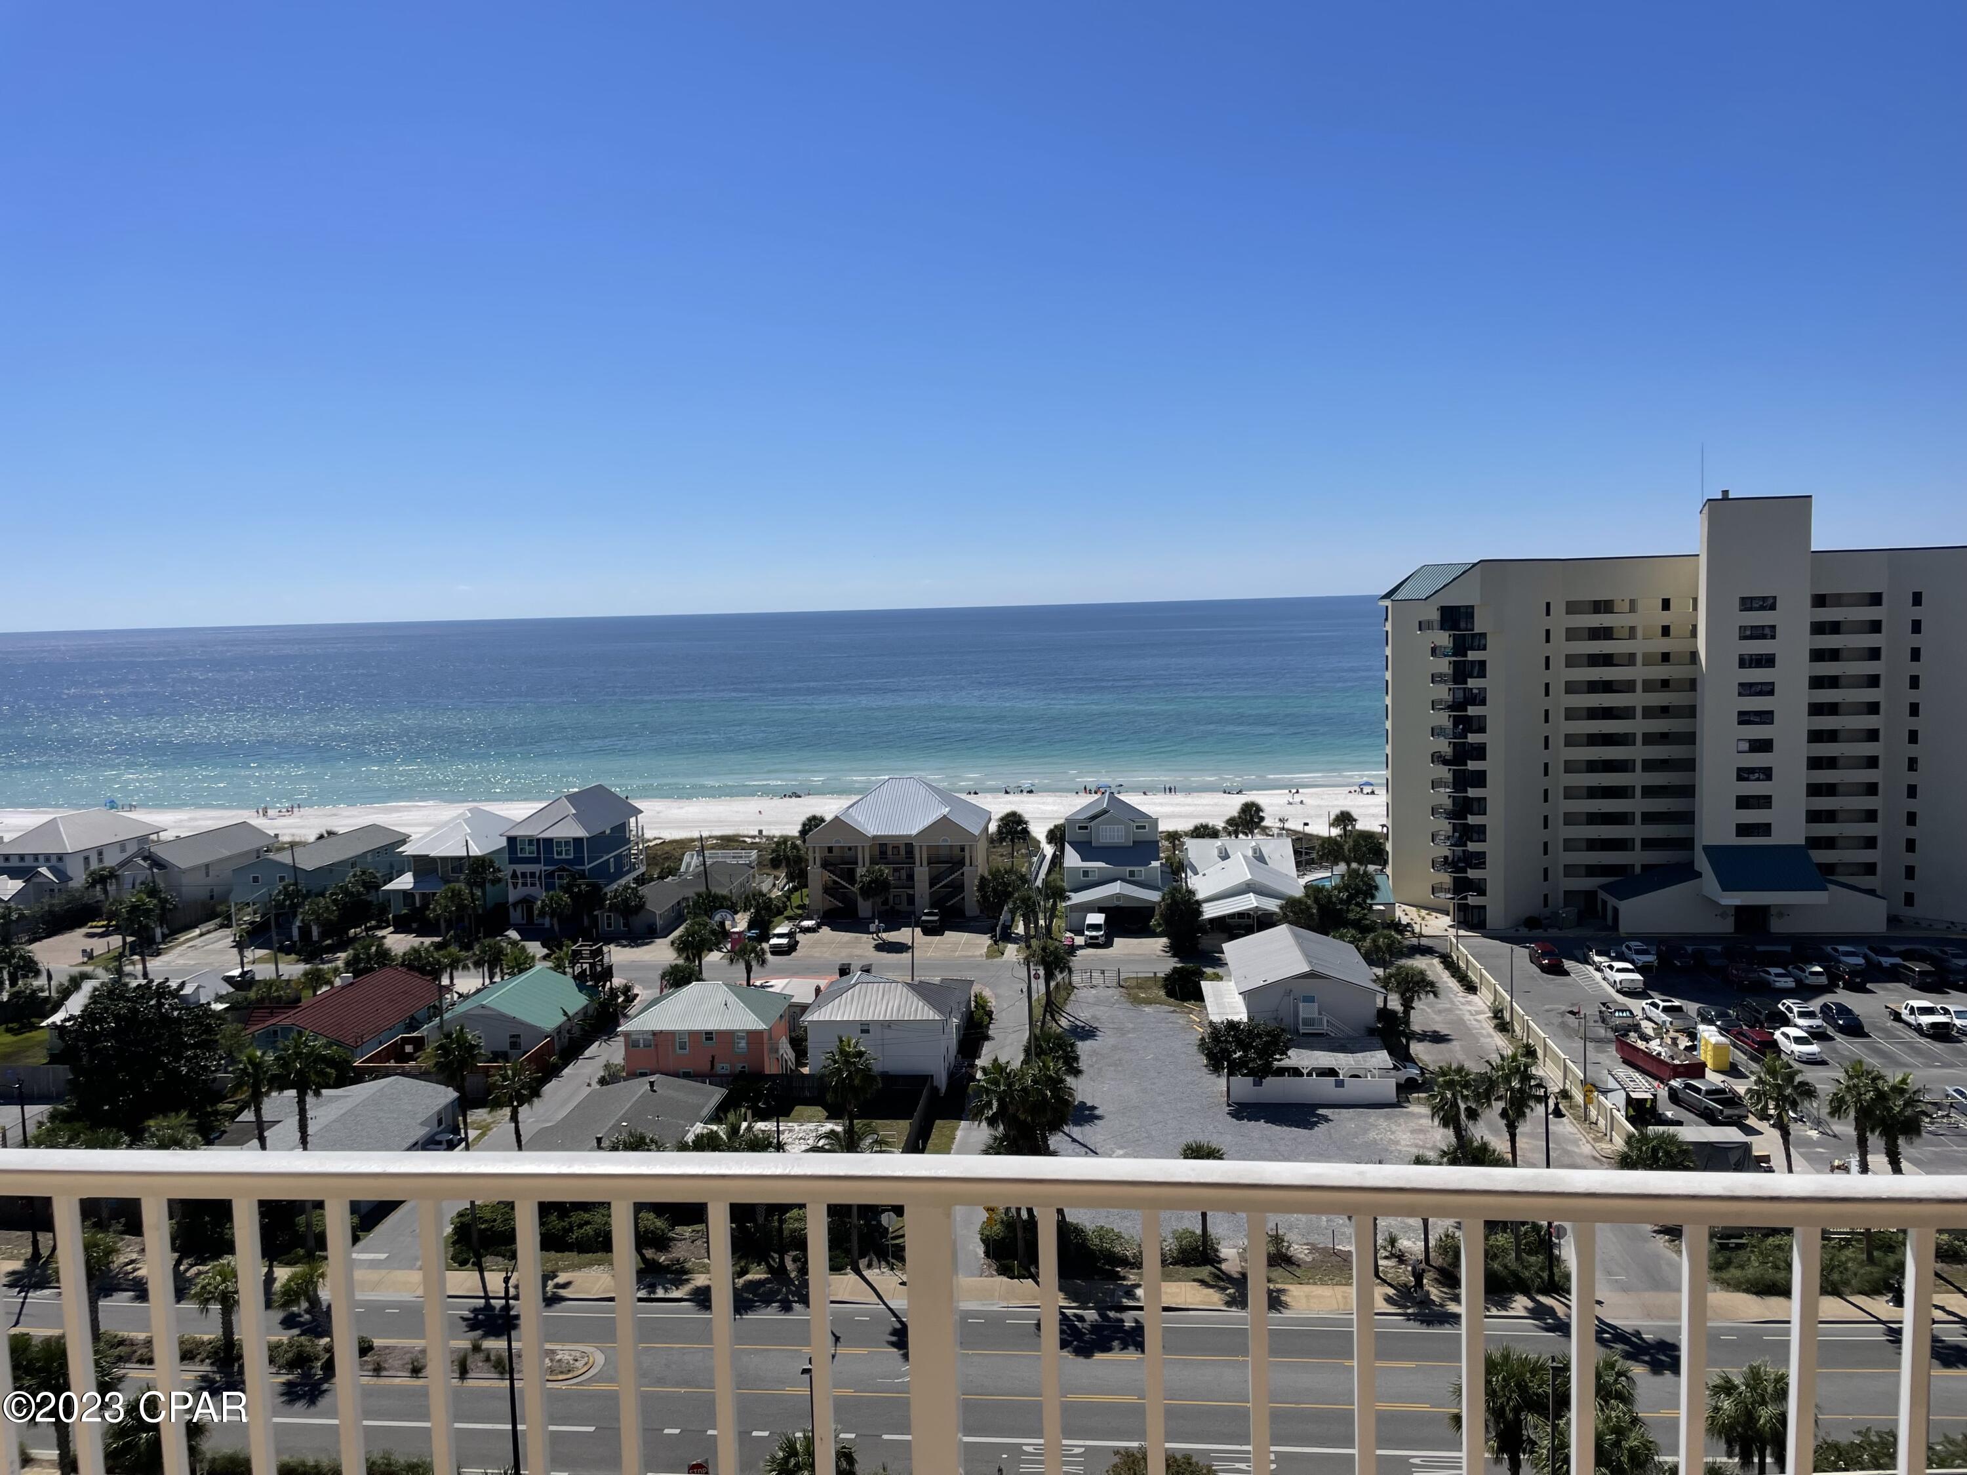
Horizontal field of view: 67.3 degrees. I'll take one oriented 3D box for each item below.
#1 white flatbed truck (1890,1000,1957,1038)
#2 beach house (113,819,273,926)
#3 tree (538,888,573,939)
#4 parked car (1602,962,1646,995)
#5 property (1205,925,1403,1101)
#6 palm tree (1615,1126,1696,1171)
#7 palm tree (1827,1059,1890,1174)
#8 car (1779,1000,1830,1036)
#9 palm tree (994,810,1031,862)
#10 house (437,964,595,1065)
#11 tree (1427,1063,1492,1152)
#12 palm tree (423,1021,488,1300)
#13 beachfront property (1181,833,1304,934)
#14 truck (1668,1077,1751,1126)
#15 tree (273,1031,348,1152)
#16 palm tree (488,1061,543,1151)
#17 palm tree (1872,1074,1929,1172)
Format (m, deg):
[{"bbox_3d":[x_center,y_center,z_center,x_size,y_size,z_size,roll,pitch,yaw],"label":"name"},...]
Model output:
[{"bbox_3d":[73.813,21.964,116.776,2.150,2.000,6.000,-1,5,5],"label":"white flatbed truck"},{"bbox_3d":[-92.667,15.982,175.360,9.000,9.000,20.200,-1,5,6],"label":"beach house"},{"bbox_3d":[-44.397,18.518,153.761,3.800,5.442,3.800,-1,5,0],"label":"tree"},{"bbox_3d":[56.733,21.092,131.516,2.050,1.950,5.800,-1,5,9],"label":"parked car"},{"bbox_3d":[22.903,19.815,109.306,12.200,7.400,22.000,-1,5,6],"label":"property"},{"bbox_3d":[36.650,23.495,80.644,4.440,4.590,4.440,-1,5,6],"label":"palm tree"},{"bbox_3d":[42.828,21.049,72.472,3.300,10.733,3.300,-1,5,0],"label":"palm tree"},{"bbox_3d":[62.613,21.283,113.060,1.900,1.720,4.750,-1,5,6],"label":"car"},{"bbox_3d":[3.579,14.166,180.559,4.200,9.600,4.200,-1,5,6],"label":"palm tree"},{"bbox_3d":[-37.346,21.881,118.476,10.500,4.800,12.300,-1,5,5],"label":"house"},{"bbox_3d":[23.861,21.467,73.822,3.290,10.540,3.290,-1,5,6],"label":"tree"},{"bbox_3d":[-27.777,21.450,78.971,3.700,12.352,3.700,-1,5,0],"label":"palm tree"},{"bbox_3d":[28.422,15.416,160.626,12.300,6.500,31.000,-1,5,6],"label":"beachfront property"},{"bbox_3d":[48.515,24.274,99.252,2.050,1.950,5.900,-2,5,-5],"label":"truck"},{"bbox_3d":[-37.002,22.626,81.619,4.000,13.000,4.000,-1,5,6],"label":"tree"},{"bbox_3d":[-25.754,23.358,82.416,3.200,10.800,3.200,-1,5,6],"label":"palm tree"},{"bbox_3d":[48.086,22.247,76.872,3.300,10.100,3.300,-1,5,6],"label":"palm tree"}]

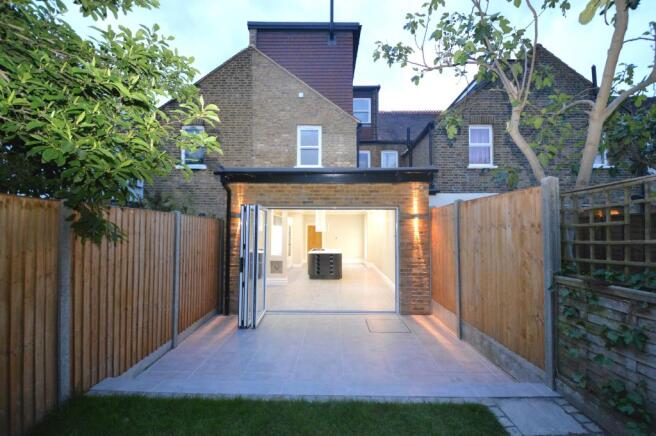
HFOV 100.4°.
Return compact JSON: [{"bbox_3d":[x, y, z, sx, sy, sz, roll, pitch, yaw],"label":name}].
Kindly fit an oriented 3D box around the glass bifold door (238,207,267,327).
[{"bbox_3d":[-1.330,0.830,5.010,0.280,2.070,0.900,0,-3,0],"label":"glass bifold door"}]

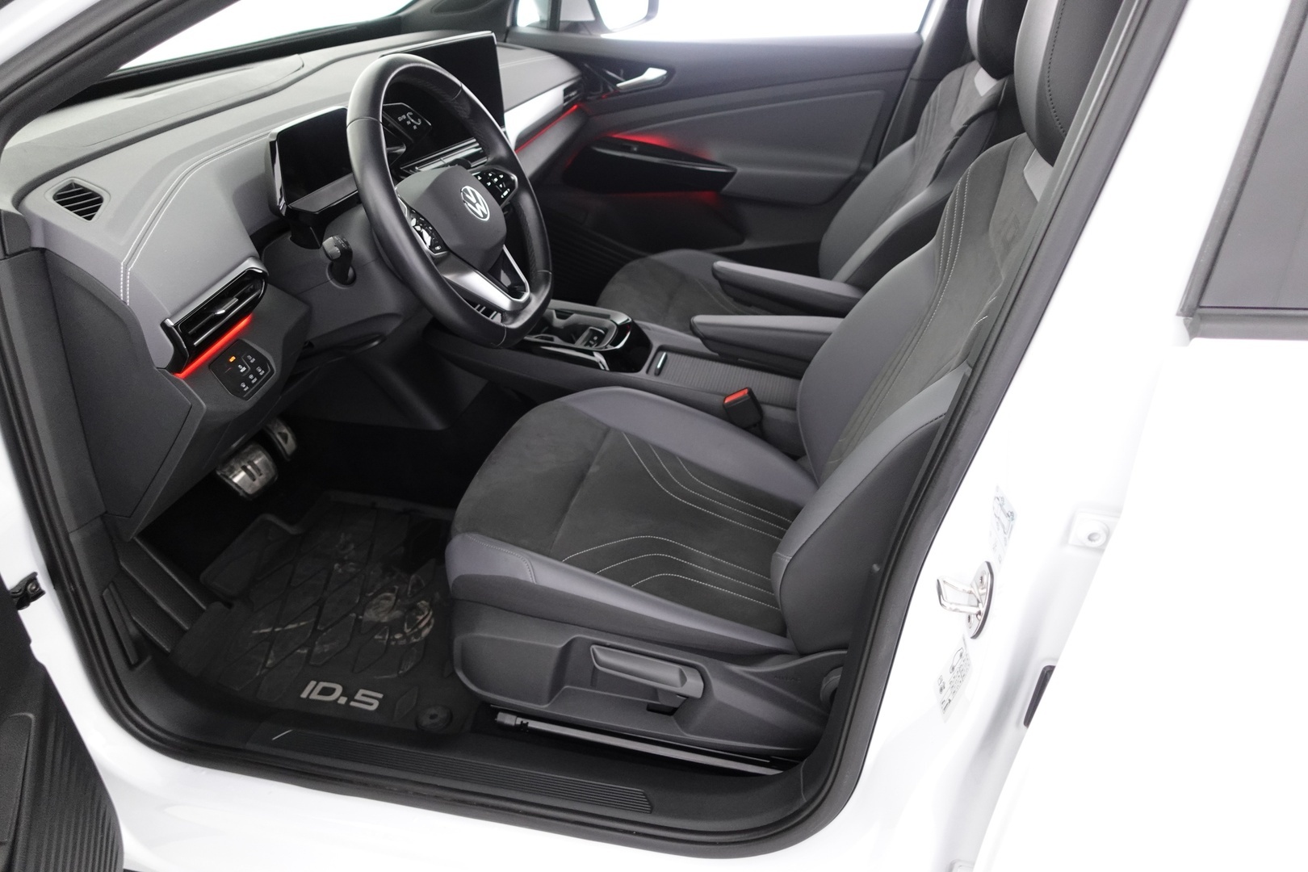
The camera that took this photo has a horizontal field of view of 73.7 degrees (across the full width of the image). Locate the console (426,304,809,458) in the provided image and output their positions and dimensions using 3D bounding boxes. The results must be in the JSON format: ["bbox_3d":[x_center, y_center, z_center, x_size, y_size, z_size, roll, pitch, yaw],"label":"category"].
[{"bbox_3d":[-0.032,-0.118,1.584,0.760,0.200,0.220,9,32,9],"label":"console"}]

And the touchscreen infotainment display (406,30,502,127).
[{"bbox_3d":[-0.338,-0.546,1.405,0.025,0.165,0.290,9,32,22],"label":"touchscreen infotainment display"}]

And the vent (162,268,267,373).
[{"bbox_3d":[-0.472,-0.125,0.943,0.048,0.064,0.168,2,31,5],"label":"vent"}]

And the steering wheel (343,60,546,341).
[{"bbox_3d":[-0.254,-0.291,1.099,0.085,0.362,0.371,-17,25,23],"label":"steering wheel"}]

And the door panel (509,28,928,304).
[{"bbox_3d":[0.108,-0.631,2.093,0.950,0.630,0.130,6,32,11],"label":"door panel"}]

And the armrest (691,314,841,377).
[{"bbox_3d":[0.211,-0.141,1.371,0.320,0.085,0.060,2,31,13],"label":"armrest"}]

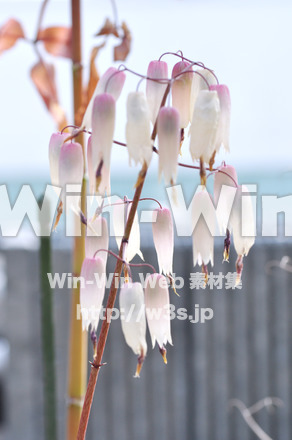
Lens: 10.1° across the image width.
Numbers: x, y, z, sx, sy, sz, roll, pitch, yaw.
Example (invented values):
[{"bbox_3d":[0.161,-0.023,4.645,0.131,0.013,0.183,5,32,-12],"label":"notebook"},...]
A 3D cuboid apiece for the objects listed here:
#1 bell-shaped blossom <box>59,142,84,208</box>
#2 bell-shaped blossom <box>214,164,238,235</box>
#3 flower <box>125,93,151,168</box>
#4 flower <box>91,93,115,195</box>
[{"bbox_3d":[-0.036,-0.022,0.805,0.012,0.032,0.012,-1,2,0],"label":"bell-shaped blossom"},{"bbox_3d":[0.039,-0.010,0.810,0.011,0.034,0.011,1,2,0],"label":"bell-shaped blossom"},{"bbox_3d":[-0.004,-0.043,0.785,0.012,0.036,0.012,-3,2,0],"label":"flower"},{"bbox_3d":[-0.021,-0.036,0.790,0.011,0.051,0.011,2,2,0],"label":"flower"}]

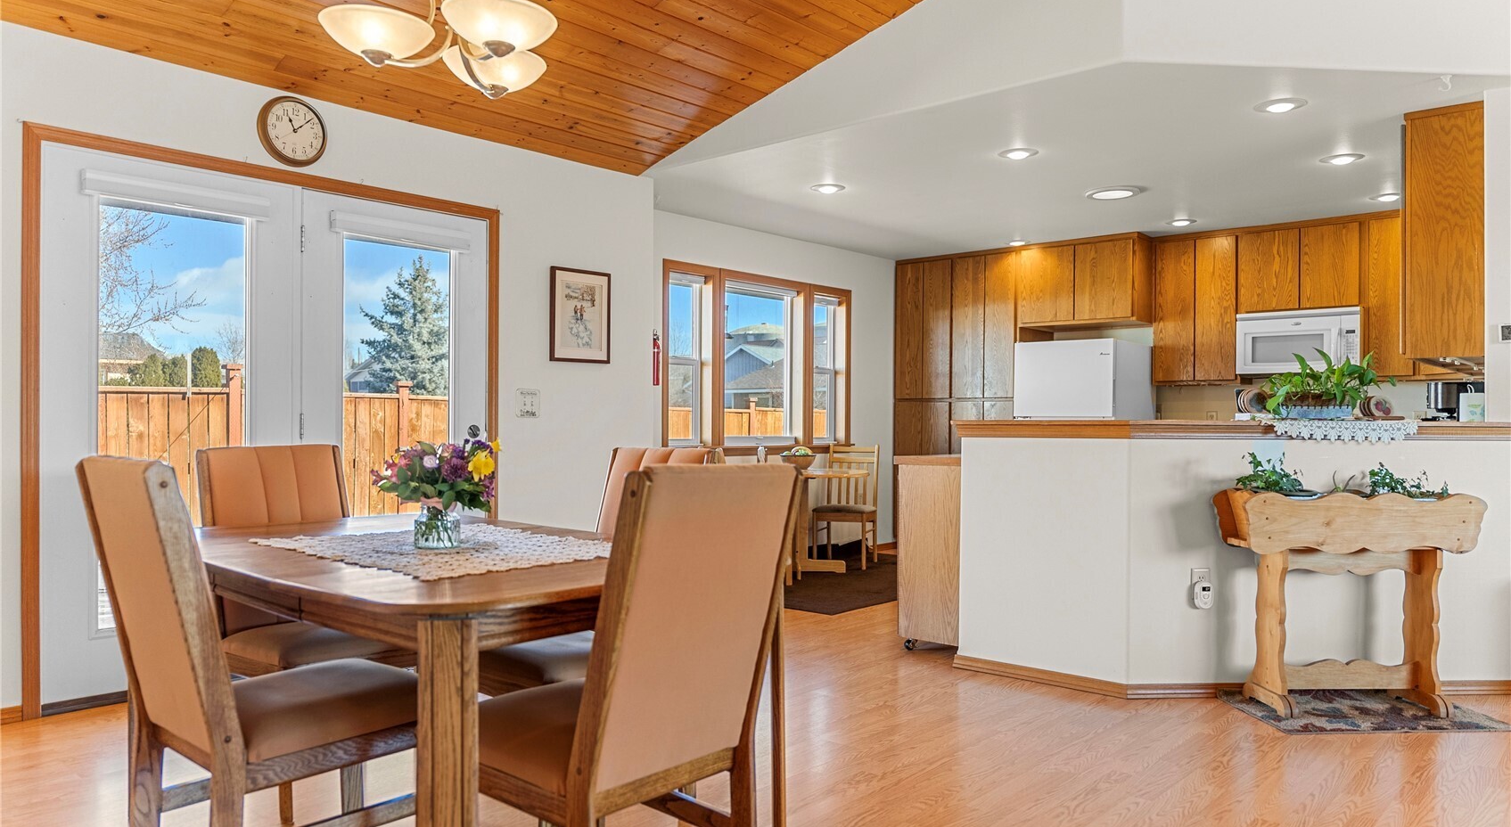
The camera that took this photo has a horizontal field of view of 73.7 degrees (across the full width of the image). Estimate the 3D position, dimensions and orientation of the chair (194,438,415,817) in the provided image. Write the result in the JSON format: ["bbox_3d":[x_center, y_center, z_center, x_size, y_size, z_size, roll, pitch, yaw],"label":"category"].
[{"bbox_3d":[-1.321,0.601,3.059,0.640,1.000,0.480,0,0,41],"label":"chair"}]

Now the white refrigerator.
[{"bbox_3d":[2.535,0.299,7.774,0.778,1.667,0.740,0,0,41],"label":"white refrigerator"}]

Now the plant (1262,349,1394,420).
[{"bbox_3d":[2.314,-0.117,4.070,0.490,0.275,0.270,0,0,-4],"label":"plant"}]

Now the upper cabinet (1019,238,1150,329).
[{"bbox_3d":[2.607,-0.982,7.839,0.923,0.610,0.600,0,0,41],"label":"upper cabinet"}]

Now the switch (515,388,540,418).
[{"bbox_3d":[-1.177,-0.055,5.243,0.012,0.150,0.145,0,0,40],"label":"switch"}]

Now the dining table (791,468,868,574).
[{"bbox_3d":[0.366,0.742,7.089,0.840,0.740,0.760,0,0,18],"label":"dining table"}]

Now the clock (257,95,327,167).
[{"bbox_3d":[-1.971,-1.200,4.300,0.050,0.285,0.285,0,0,41],"label":"clock"}]

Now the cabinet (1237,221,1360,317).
[{"bbox_3d":[3.799,-0.988,6.994,0.766,0.595,0.330,0,0,41],"label":"cabinet"}]

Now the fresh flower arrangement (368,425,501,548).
[{"bbox_3d":[-0.818,0.203,2.588,0.330,0.273,0.300,0,0,-18],"label":"fresh flower arrangement"}]

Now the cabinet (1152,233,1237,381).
[{"bbox_3d":[3.287,-0.747,7.433,0.581,1.077,0.330,0,0,41],"label":"cabinet"}]

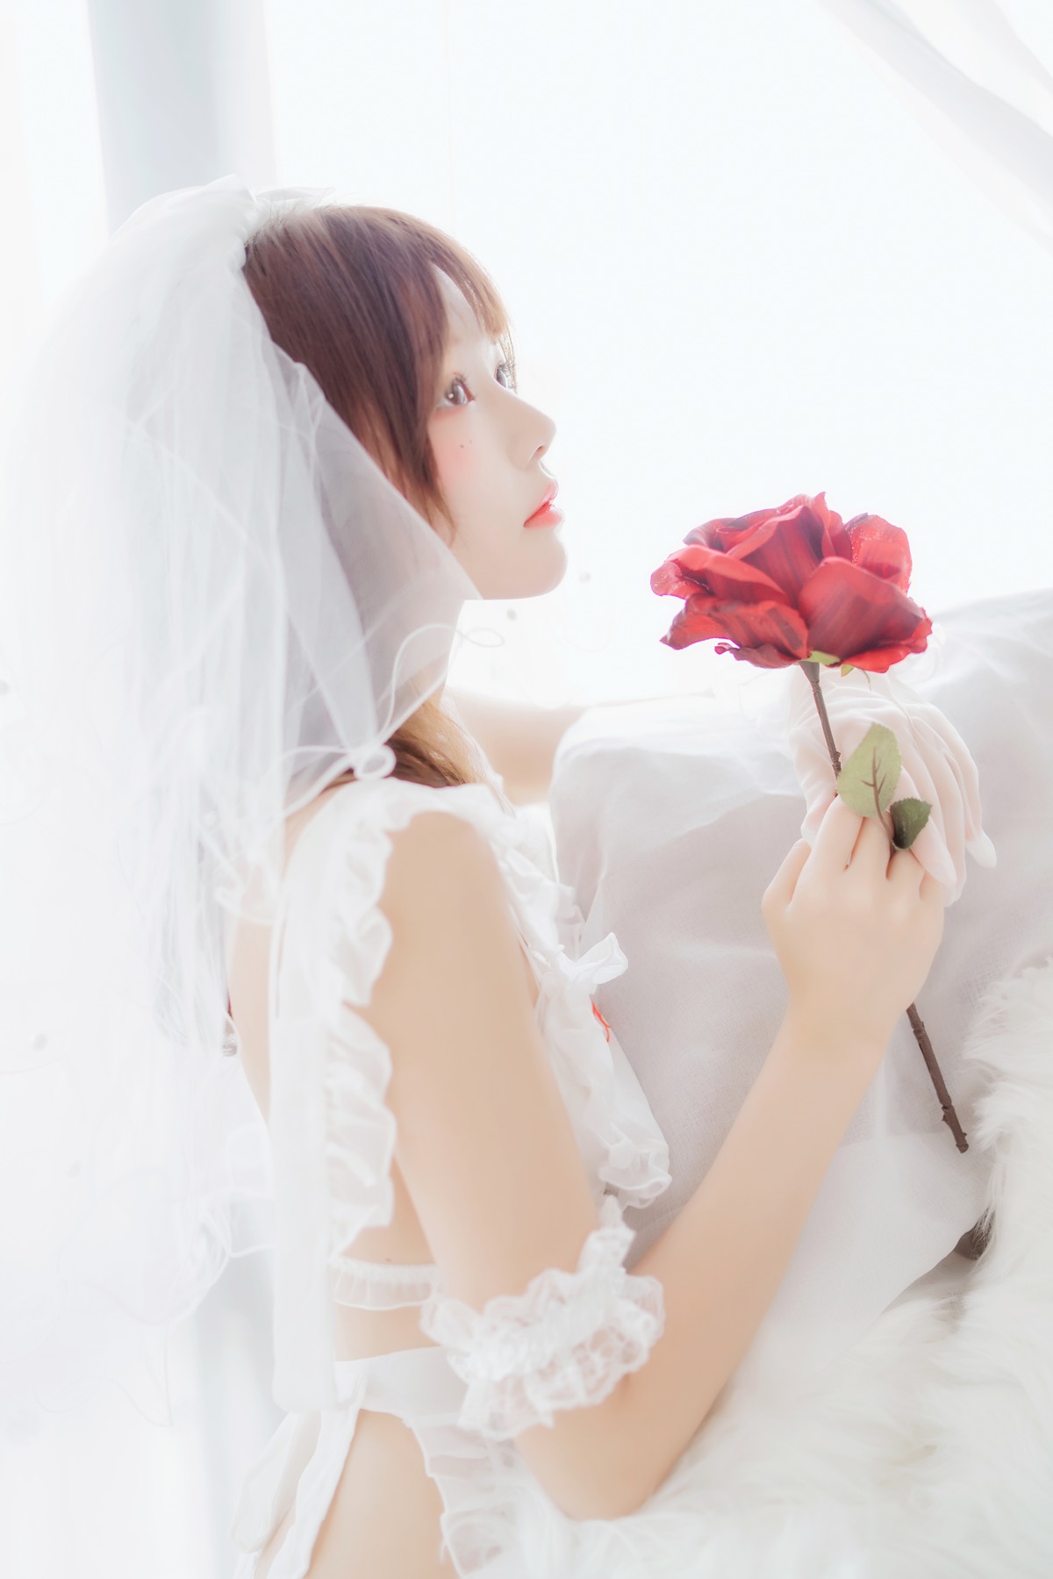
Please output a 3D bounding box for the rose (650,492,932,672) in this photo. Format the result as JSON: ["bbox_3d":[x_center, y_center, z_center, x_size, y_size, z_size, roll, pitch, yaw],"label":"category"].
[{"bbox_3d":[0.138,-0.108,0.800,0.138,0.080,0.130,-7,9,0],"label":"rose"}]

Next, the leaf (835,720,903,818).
[{"bbox_3d":[0.174,-0.010,0.780,0.031,0.047,0.012,-6,6,8],"label":"leaf"}]

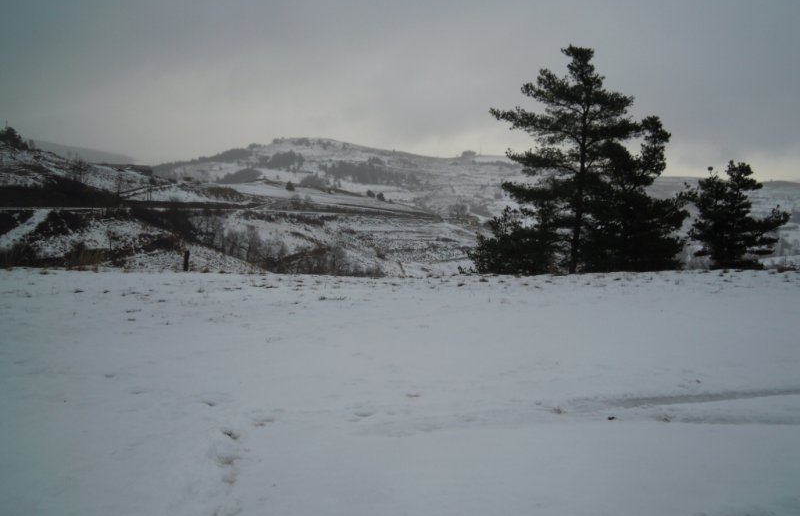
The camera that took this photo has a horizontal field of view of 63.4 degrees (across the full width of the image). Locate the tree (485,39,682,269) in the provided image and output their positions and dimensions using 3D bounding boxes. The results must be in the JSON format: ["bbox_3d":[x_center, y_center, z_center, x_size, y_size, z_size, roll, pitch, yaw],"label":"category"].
[{"bbox_3d":[7.089,-3.805,25.000,7.700,8.800,6.800,0,3,0],"label":"tree"}]

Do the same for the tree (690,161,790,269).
[{"bbox_3d":[14.207,-1.773,27.000,4.100,4.600,3.800,0,3,0],"label":"tree"}]

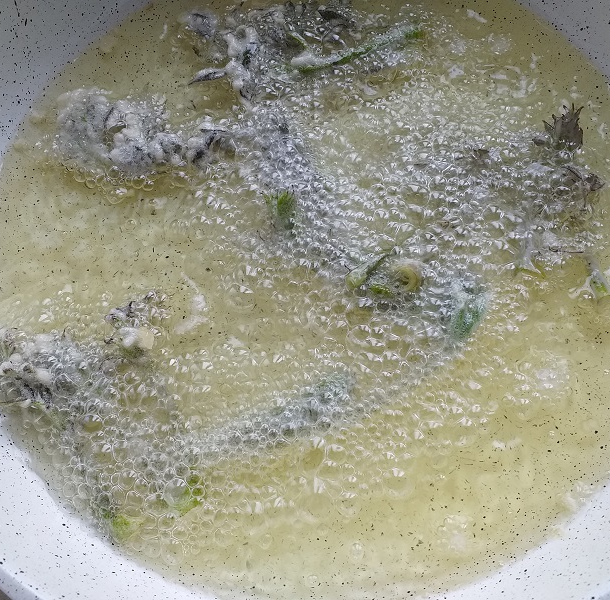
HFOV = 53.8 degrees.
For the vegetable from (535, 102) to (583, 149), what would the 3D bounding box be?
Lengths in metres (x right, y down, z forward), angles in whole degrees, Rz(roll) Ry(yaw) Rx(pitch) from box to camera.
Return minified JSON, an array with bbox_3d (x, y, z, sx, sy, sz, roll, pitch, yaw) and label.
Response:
[{"bbox_3d":[0.101,-0.070,0.241,0.018,0.012,0.015,1,73,4],"label":"vegetable"}]

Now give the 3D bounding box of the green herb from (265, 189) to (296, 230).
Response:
[{"bbox_3d":[-0.010,-0.036,0.241,0.010,0.008,0.018,-16,72,-2],"label":"green herb"}]

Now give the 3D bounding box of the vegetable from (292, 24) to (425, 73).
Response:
[{"bbox_3d":[0.023,-0.109,0.260,0.058,0.010,0.011,-14,72,-1],"label":"vegetable"}]

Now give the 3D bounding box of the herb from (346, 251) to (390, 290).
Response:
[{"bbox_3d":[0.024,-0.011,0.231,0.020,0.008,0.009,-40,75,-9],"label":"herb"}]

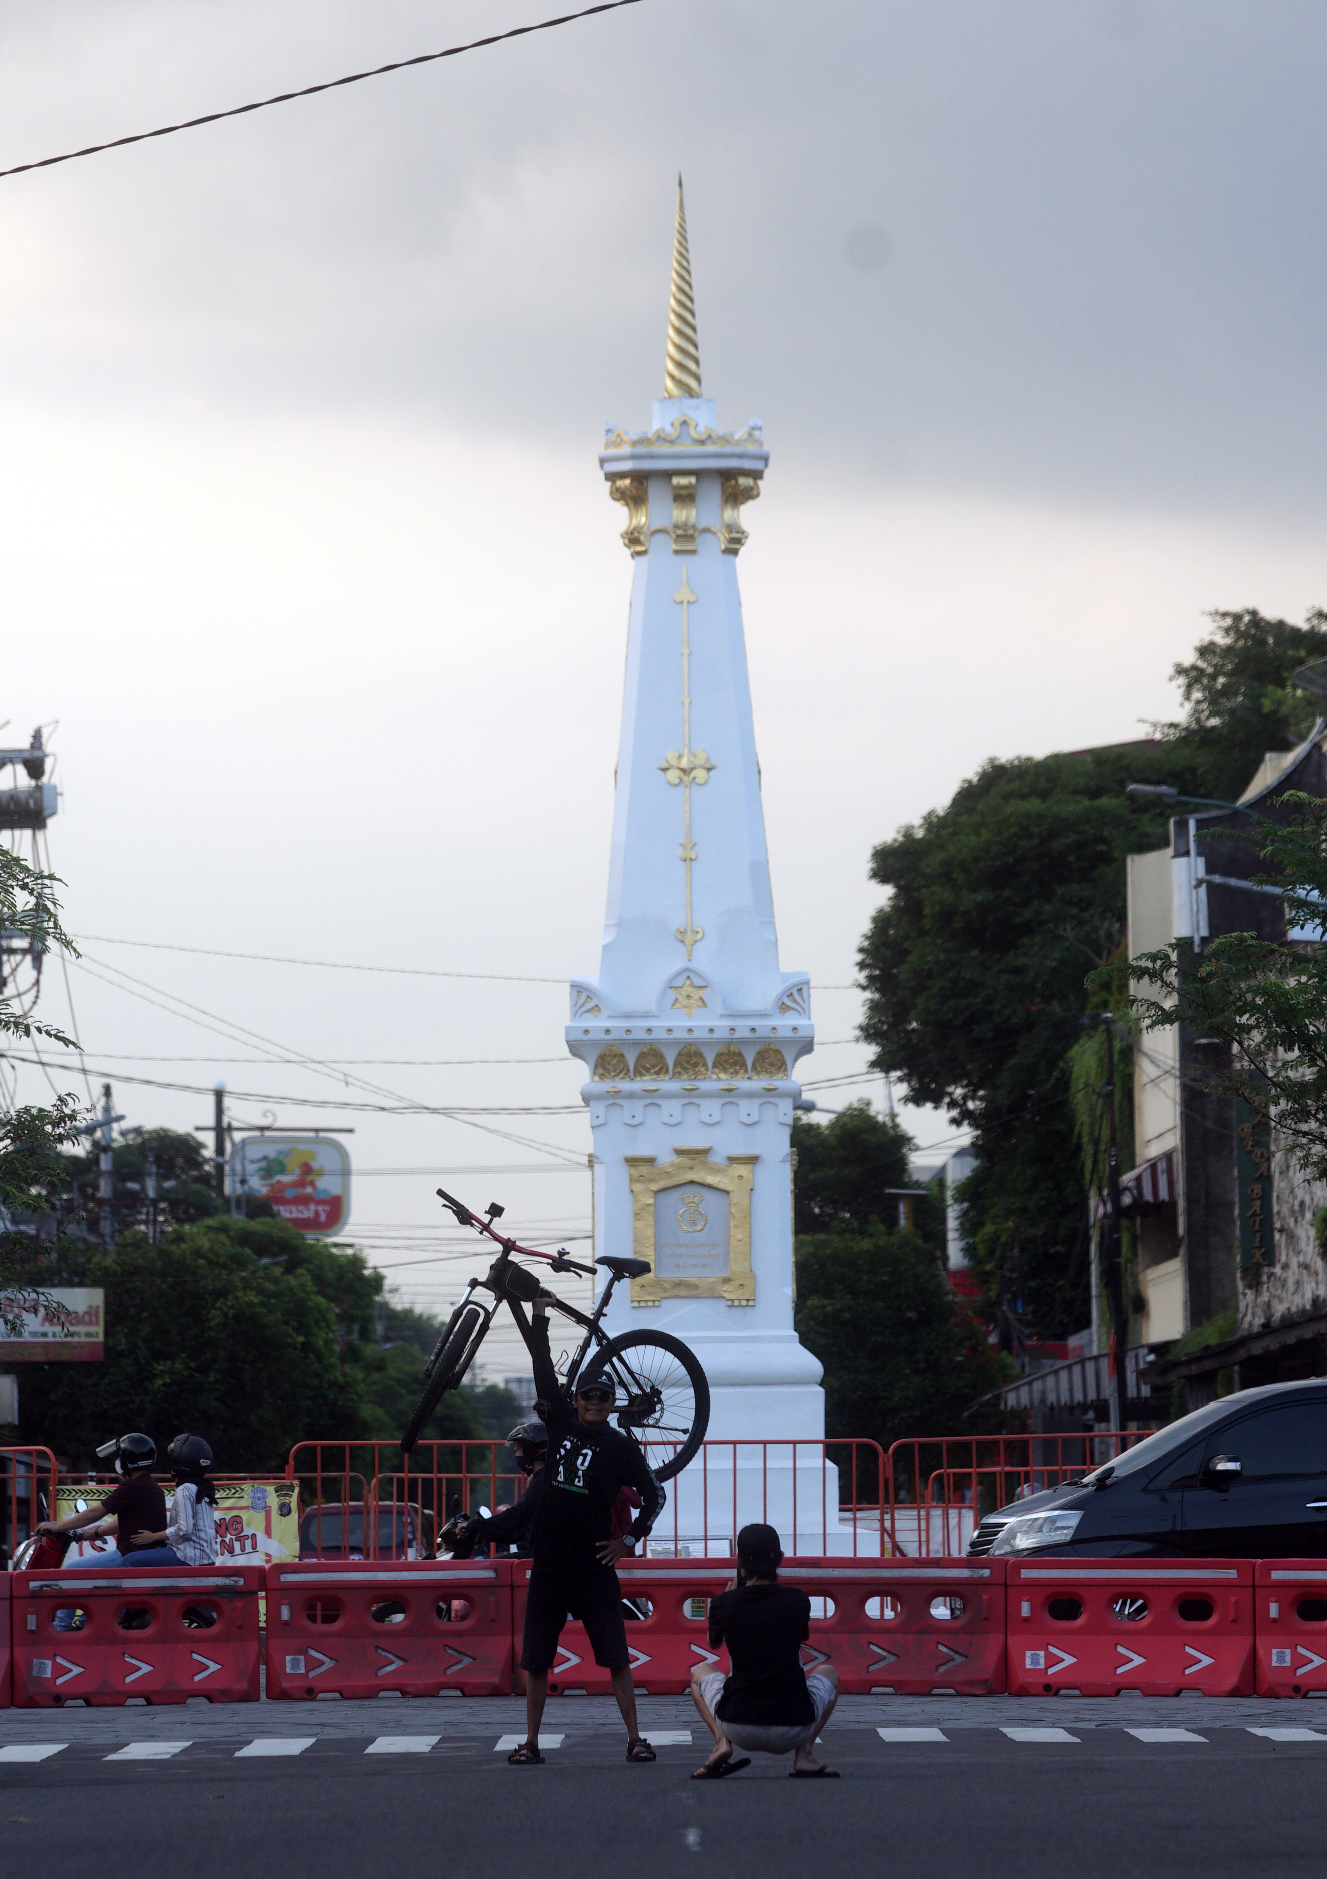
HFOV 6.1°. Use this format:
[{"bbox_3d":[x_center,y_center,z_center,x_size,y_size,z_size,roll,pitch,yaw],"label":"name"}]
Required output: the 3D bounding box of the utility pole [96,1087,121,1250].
[{"bbox_3d":[-11.322,8.033,255.232,0.350,10.000,0.350,-1,-3,0],"label":"utility pole"}]

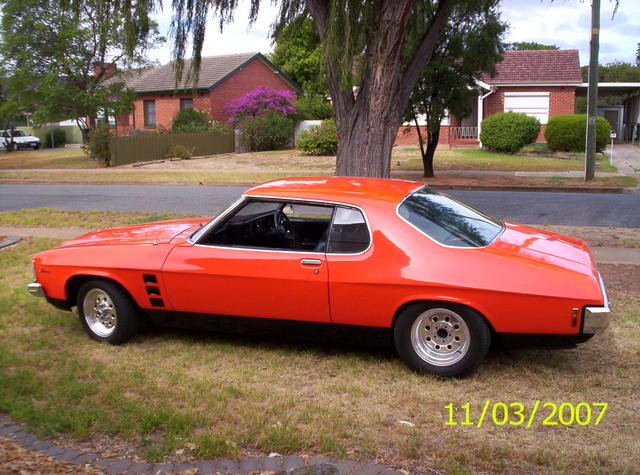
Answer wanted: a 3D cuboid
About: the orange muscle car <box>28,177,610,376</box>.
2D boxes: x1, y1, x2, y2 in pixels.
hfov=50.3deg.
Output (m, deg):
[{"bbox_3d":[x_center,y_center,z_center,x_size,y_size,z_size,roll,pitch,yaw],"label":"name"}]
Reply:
[{"bbox_3d":[-0.097,0.181,5.929,4.780,1.360,1.880,2,9,18],"label":"orange muscle car"}]

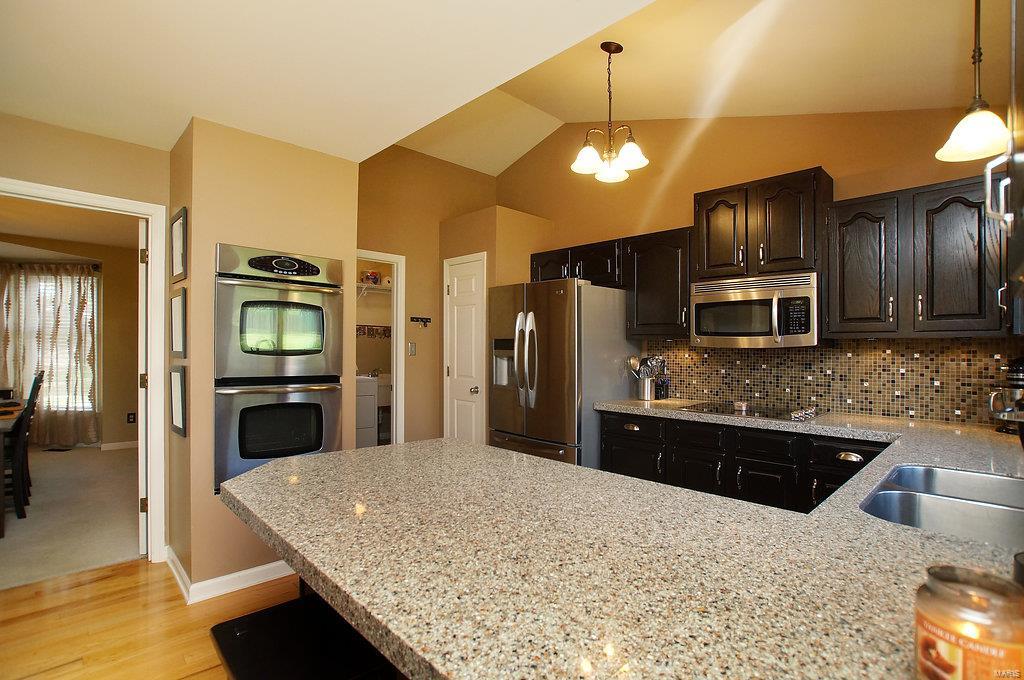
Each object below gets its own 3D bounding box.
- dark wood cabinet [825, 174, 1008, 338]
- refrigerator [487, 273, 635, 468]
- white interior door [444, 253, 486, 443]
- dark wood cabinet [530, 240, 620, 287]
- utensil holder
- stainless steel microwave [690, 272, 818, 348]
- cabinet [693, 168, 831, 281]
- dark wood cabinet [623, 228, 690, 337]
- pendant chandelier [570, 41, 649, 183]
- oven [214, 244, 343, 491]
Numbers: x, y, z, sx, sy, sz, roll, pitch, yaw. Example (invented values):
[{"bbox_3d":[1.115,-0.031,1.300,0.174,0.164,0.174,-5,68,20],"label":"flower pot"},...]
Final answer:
[{"bbox_3d":[2.127,-0.391,2.446,0.712,0.764,0.335,0,0,45],"label":"dark wood cabinet"},{"bbox_3d":[0.377,0.458,3.782,0.913,1.784,0.800,0,0,45],"label":"refrigerator"},{"bbox_3d":[-0.408,0.301,4.061,0.585,2.090,0.080,0,0,45],"label":"white interior door"},{"bbox_3d":[0.608,-0.589,3.941,0.958,0.379,0.335,0,0,45],"label":"dark wood cabinet"},{"bbox_3d":[1.007,0.359,3.375,0.114,0.166,0.114,0,0,45],"label":"utensil holder"},{"bbox_3d":[1.582,-0.176,2.929,0.732,0.410,0.410,0,0,45],"label":"stainless steel microwave"},{"bbox_3d":[1.611,-0.689,2.958,0.743,0.613,0.330,0,0,45],"label":"cabinet"},{"bbox_3d":[1.147,-0.394,3.410,0.551,0.764,0.335,0,0,45],"label":"dark wood cabinet"},{"bbox_3d":[0.573,-1.358,2.650,0.440,0.750,0.440,0,0,0],"label":"pendant chandelier"},{"bbox_3d":[-1.500,0.146,2.818,0.600,1.307,0.685,0,0,45],"label":"oven"}]

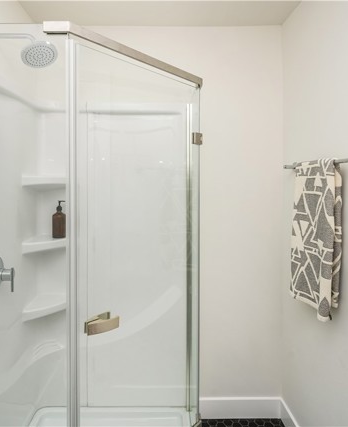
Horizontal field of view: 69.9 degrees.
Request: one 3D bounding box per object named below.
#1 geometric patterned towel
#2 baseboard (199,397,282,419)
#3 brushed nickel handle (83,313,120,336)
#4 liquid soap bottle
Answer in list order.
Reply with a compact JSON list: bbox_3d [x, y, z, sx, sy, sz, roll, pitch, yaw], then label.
[{"bbox_3d":[0.622,0.088,1.110,0.065,0.635,0.280,0,3,-4],"label":"geometric patterned towel"},{"bbox_3d":[0.400,1.203,1.540,0.540,0.137,0.016,0,3,0],"label":"baseboard"},{"bbox_3d":[-0.248,0.381,0.853,0.105,0.046,0.065,-3,4,-45],"label":"brushed nickel handle"},{"bbox_3d":[-0.655,0.034,1.420,0.076,0.211,0.076,0,3,0],"label":"liquid soap bottle"}]

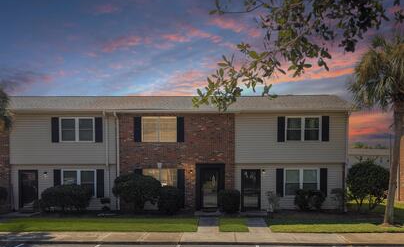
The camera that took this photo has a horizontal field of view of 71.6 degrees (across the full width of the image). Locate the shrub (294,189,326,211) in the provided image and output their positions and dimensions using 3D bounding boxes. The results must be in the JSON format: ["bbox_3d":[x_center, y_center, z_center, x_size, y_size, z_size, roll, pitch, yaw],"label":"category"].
[{"bbox_3d":[5.404,3.810,13.950,1.520,1.080,1.200,0,-2,0],"label":"shrub"}]

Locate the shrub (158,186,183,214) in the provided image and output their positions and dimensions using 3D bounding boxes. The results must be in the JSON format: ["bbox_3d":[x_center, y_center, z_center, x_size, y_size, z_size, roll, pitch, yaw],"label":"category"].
[{"bbox_3d":[-1.533,3.807,13.850,1.220,1.320,1.150,0,-2,0],"label":"shrub"}]

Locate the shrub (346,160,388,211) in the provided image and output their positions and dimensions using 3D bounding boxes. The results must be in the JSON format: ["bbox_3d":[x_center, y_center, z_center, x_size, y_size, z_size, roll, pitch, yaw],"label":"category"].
[{"bbox_3d":[8.593,3.210,14.500,2.130,2.530,2.000,0,-2,0],"label":"shrub"}]

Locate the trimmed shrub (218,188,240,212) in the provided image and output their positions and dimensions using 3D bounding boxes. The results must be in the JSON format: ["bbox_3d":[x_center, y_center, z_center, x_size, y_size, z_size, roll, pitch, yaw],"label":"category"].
[{"bbox_3d":[1.387,3.871,13.900,1.050,1.180,1.050,0,-2,0],"label":"trimmed shrub"}]

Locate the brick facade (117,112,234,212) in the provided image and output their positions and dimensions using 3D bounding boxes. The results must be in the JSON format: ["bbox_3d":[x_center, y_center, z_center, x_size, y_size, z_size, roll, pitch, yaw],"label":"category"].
[{"bbox_3d":[-1.282,1.994,14.600,6.040,5.080,0.350,0,-2,0],"label":"brick facade"}]

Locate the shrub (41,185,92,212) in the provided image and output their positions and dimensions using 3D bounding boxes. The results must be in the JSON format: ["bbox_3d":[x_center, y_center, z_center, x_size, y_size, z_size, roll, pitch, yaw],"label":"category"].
[{"bbox_3d":[-6.652,3.706,13.750,2.510,1.350,1.500,0,-2,0],"label":"shrub"}]

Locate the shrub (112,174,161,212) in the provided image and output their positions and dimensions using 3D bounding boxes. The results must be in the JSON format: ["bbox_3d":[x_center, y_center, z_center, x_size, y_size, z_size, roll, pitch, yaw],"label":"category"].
[{"bbox_3d":[-3.132,3.387,13.600,2.280,1.830,1.800,0,-2,0],"label":"shrub"}]

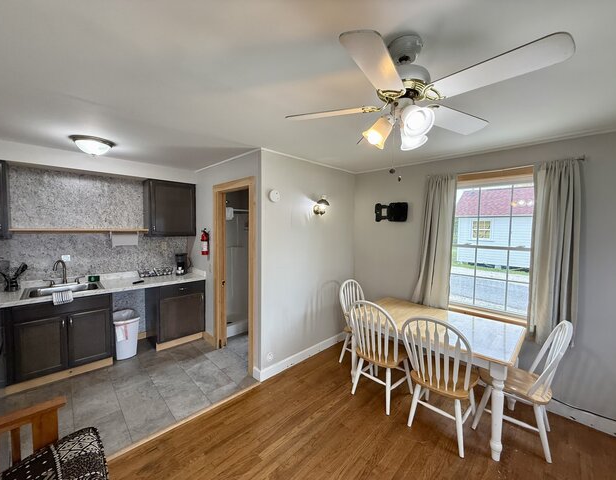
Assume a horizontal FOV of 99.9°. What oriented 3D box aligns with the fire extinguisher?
[{"bbox_3d":[-1.384,0.032,3.504,0.120,0.375,0.120,-2,4,-44],"label":"fire extinguisher"}]

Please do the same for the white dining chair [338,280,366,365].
[{"bbox_3d":[0.704,1.015,3.153,0.540,0.975,0.460,3,4,40],"label":"white dining chair"}]

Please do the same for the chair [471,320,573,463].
[{"bbox_3d":[1.737,1.081,2.087,0.540,0.975,0.460,3,4,42],"label":"chair"}]

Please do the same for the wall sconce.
[{"bbox_3d":[0.173,-0.422,3.146,0.160,0.235,0.200,-2,4,-44],"label":"wall sconce"}]

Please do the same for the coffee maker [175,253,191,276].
[{"bbox_3d":[-1.854,0.362,3.856,0.170,0.305,0.220,0,3,-18],"label":"coffee maker"}]

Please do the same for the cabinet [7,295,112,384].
[{"bbox_3d":[-2.740,1.032,2.908,0.800,0.870,0.620,-2,4,-44],"label":"cabinet"}]

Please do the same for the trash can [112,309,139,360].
[{"bbox_3d":[-2.292,1.197,3.246,0.285,0.520,0.390,-2,4,-44],"label":"trash can"}]

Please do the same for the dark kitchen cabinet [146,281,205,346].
[{"bbox_3d":[-1.903,1.004,3.728,0.600,0.870,0.620,-2,4,-44],"label":"dark kitchen cabinet"}]

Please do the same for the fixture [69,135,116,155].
[{"bbox_3d":[-2.027,-0.868,2.445,0.345,0.135,0.345,-2,4,-44],"label":"fixture"}]

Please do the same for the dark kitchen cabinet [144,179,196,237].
[{"bbox_3d":[-1.992,-0.431,3.769,0.600,0.765,0.320,-2,4,-44],"label":"dark kitchen cabinet"}]

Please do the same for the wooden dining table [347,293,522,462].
[{"bbox_3d":[1.176,1.161,2.556,0.925,0.754,1.410,-2,4,-44],"label":"wooden dining table"}]

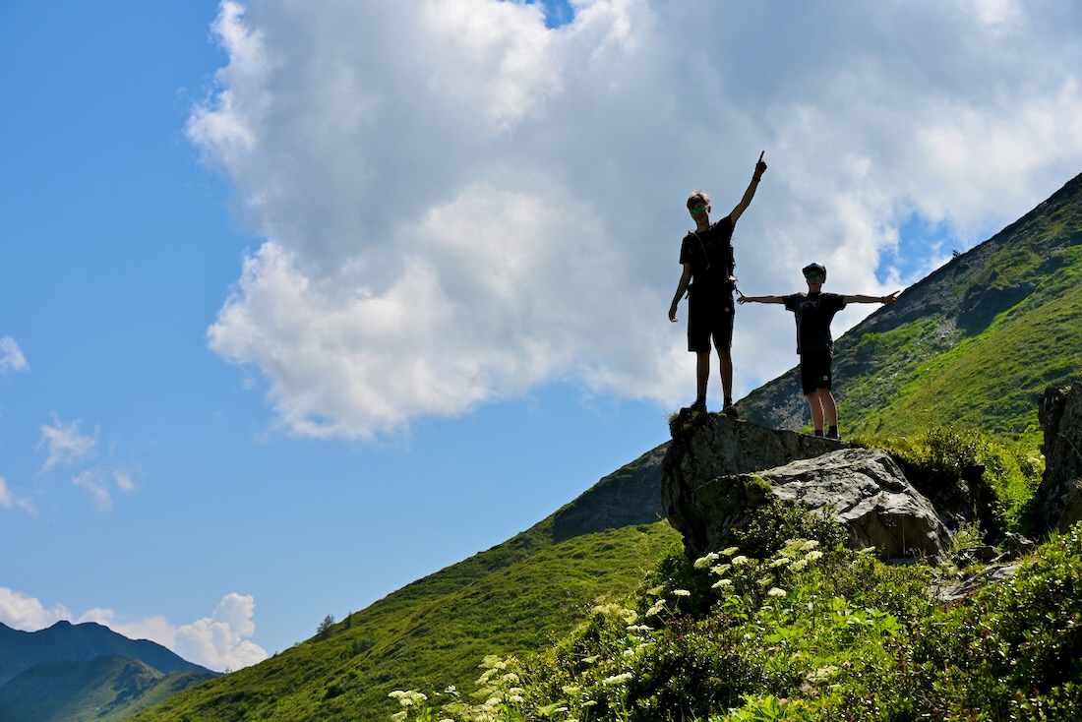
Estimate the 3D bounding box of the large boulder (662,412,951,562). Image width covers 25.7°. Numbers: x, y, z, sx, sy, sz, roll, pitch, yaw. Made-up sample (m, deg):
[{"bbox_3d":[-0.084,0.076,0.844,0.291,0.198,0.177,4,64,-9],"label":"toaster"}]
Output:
[{"bbox_3d":[2.054,1.017,18.400,2.250,1.200,2.000,-2,-9,6],"label":"large boulder"}]

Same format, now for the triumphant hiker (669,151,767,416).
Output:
[{"bbox_3d":[1.402,-0.602,18.750,0.740,2.060,0.480,-5,-10,25],"label":"triumphant hiker"}]

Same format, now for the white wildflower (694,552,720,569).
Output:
[{"bbox_3d":[1.061,1.275,15.200,0.170,0.100,0.150,-1,-9,0],"label":"white wildflower"}]

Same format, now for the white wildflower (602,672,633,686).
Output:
[{"bbox_3d":[0.410,1.683,12.600,0.160,0.065,0.150,-1,-9,0],"label":"white wildflower"}]

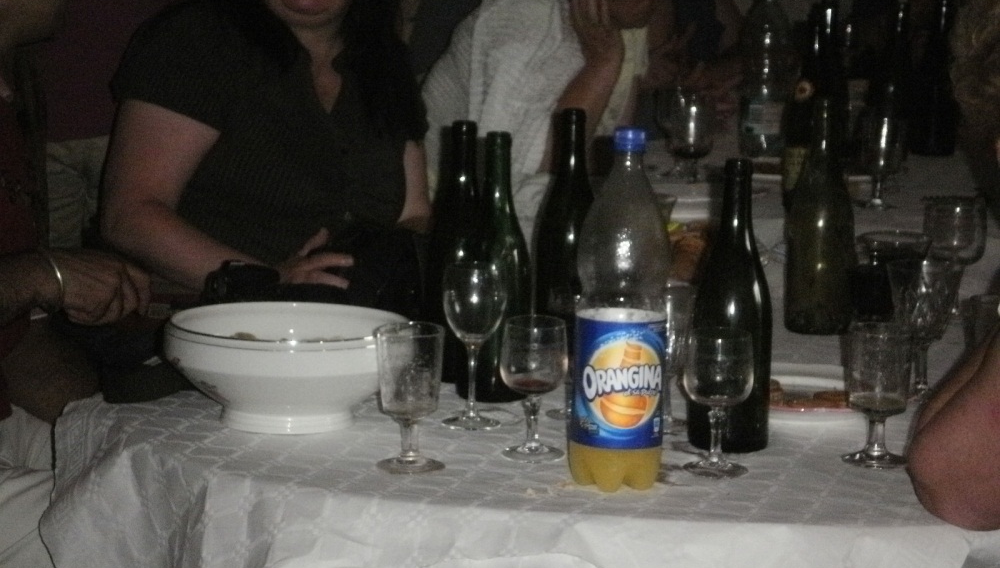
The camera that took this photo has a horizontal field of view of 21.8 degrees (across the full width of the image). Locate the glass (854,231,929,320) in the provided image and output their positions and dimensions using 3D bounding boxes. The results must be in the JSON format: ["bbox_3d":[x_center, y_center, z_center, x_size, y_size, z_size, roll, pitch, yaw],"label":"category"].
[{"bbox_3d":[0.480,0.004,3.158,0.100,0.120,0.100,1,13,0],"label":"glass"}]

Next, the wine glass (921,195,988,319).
[{"bbox_3d":[0.575,-0.035,3.269,0.079,0.144,0.079,3,11,10],"label":"wine glass"}]

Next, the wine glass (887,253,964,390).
[{"bbox_3d":[0.473,0.052,2.893,0.086,0.149,0.086,1,13,0],"label":"wine glass"}]

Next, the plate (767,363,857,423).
[{"bbox_3d":[0.336,0.122,2.866,0.234,0.022,0.234,1,11,0],"label":"plate"}]

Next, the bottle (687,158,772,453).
[{"bbox_3d":[0.234,0.021,2.615,0.080,0.293,0.080,2,11,5],"label":"bottle"}]

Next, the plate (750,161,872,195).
[{"bbox_3d":[0.495,-0.177,4.131,0.215,0.025,0.215,1,13,0],"label":"plate"}]

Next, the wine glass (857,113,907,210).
[{"bbox_3d":[0.609,-0.197,4.166,0.074,0.144,0.074,2,11,8],"label":"wine glass"}]

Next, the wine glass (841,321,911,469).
[{"bbox_3d":[0.384,0.114,2.649,0.072,0.139,0.072,1,13,0],"label":"wine glass"}]

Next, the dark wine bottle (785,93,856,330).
[{"bbox_3d":[0.403,-0.086,3.229,0.086,0.288,0.086,2,11,7],"label":"dark wine bottle"}]

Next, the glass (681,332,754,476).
[{"bbox_3d":[0.217,0.117,2.580,0.070,0.138,0.070,1,11,0],"label":"glass"}]

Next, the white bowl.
[{"bbox_3d":[-0.222,0.091,2.722,0.257,0.105,0.257,0,11,-5],"label":"white bowl"}]

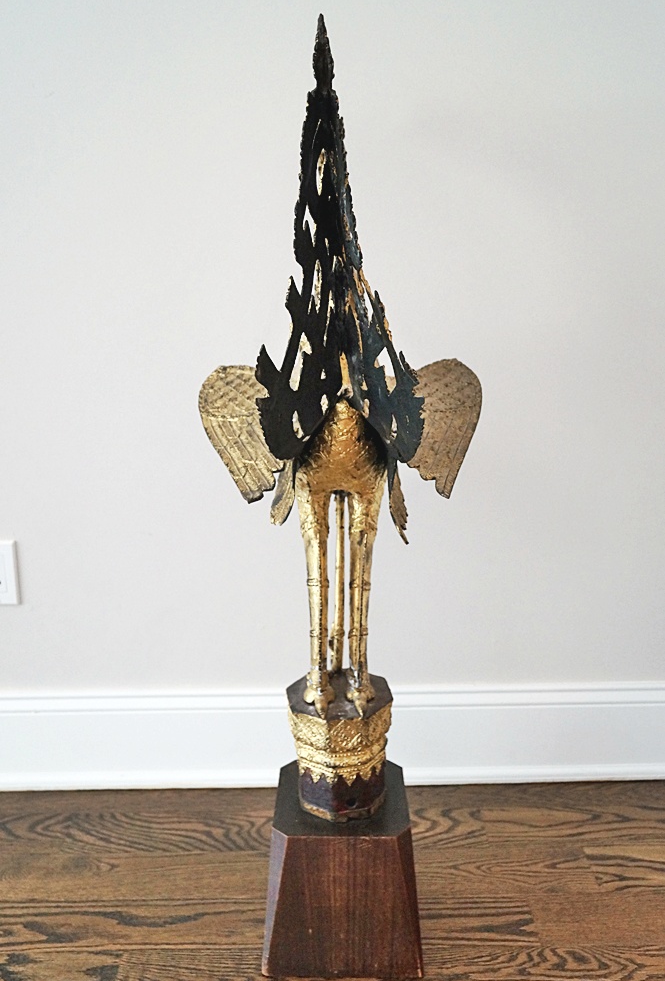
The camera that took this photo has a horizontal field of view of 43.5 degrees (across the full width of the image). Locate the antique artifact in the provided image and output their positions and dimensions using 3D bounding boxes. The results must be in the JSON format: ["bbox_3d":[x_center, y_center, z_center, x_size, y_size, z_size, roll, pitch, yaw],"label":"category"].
[{"bbox_3d":[0.014,0.040,1.106,0.360,1.163,0.370,-3,13,-8],"label":"antique artifact"}]

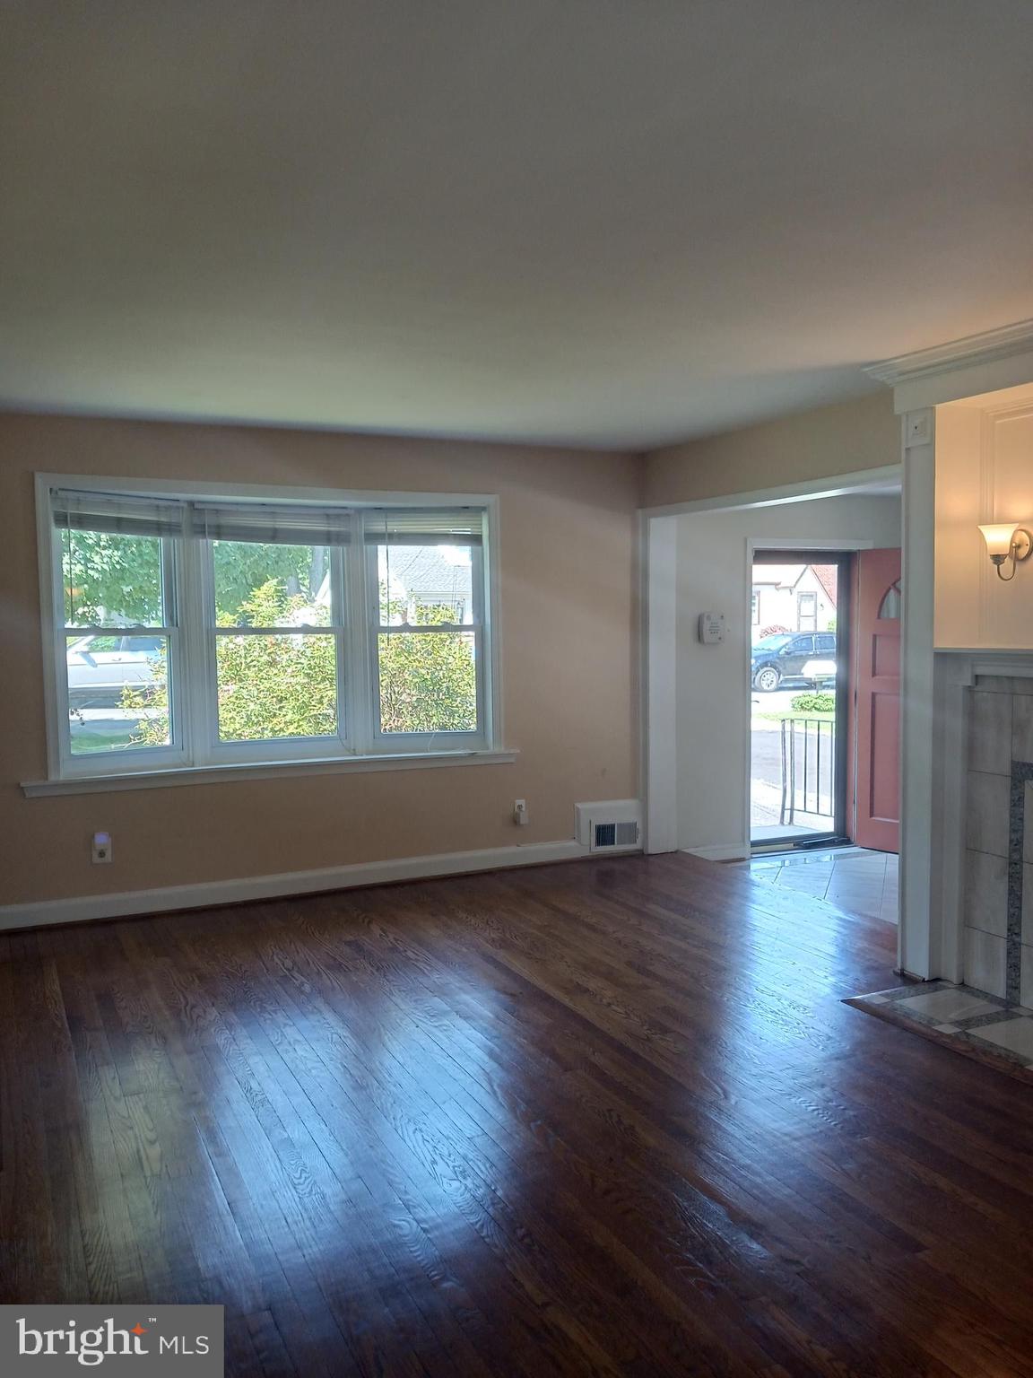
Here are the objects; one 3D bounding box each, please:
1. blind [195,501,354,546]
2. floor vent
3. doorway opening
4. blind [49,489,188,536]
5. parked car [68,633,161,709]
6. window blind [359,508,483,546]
[{"bbox_3d":[-1.319,-0.897,5.873,0.873,0.195,0.045,-3,4,-26],"label":"blind"},{"bbox_3d":[0.570,0.852,6.564,0.438,0.320,0.065,-3,4,-26],"label":"floor vent"},{"bbox_3d":[1.924,0.077,7.319,0.891,2.025,0.130,-3,4,-26],"label":"doorway opening"},{"bbox_3d":[-1.985,-0.869,5.381,0.045,0.192,0.699,3,5,41],"label":"blind"},{"bbox_3d":[-9.249,-0.588,24.785,4.650,1.600,1.820,-3,4,-29],"label":"parked car"},{"bbox_3d":[-0.520,-0.917,6.104,0.680,0.210,0.045,-1,4,-3],"label":"window blind"}]

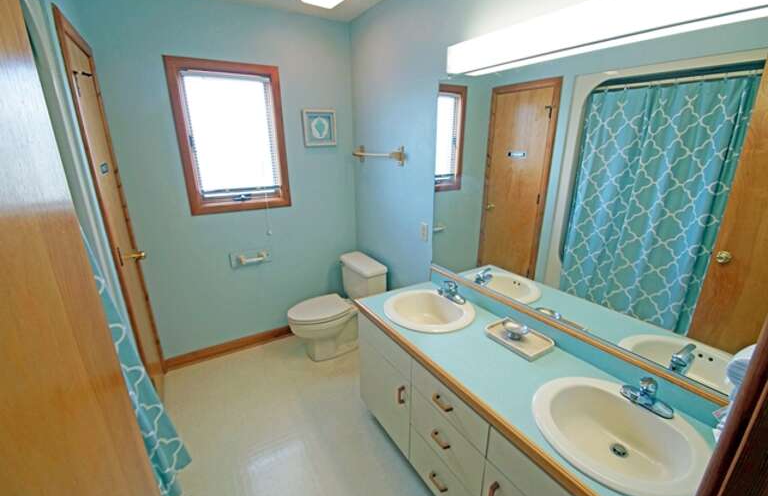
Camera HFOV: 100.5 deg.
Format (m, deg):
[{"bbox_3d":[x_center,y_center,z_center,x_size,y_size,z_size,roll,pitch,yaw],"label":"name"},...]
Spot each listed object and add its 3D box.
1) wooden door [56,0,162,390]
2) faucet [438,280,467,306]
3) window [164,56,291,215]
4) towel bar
[{"bbox_3d":[-1.461,-0.035,1.771,0.060,2.100,0.570,-10,18,-29],"label":"wooden door"},{"bbox_3d":[0.344,0.228,1.720,0.120,0.090,0.165,-10,18,-29],"label":"faucet"},{"bbox_3d":[-1.027,-0.744,2.205,0.685,0.985,0.070,-10,18,-29],"label":"window"},{"bbox_3d":[-0.062,-0.655,2.269,0.098,0.125,0.620,-10,18,-29],"label":"towel bar"}]

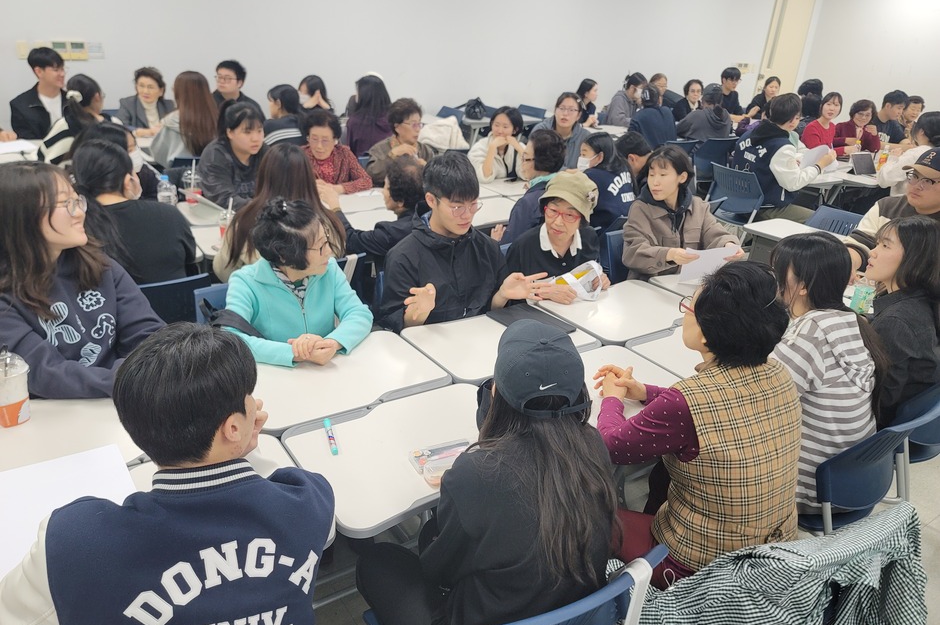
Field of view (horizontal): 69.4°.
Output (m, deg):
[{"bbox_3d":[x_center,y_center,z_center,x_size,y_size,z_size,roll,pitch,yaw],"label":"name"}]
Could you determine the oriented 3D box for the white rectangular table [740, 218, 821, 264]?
[{"bbox_3d":[1.865,-0.086,3.886,0.430,0.720,0.610,-11,28,-32],"label":"white rectangular table"}]

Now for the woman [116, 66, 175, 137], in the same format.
[{"bbox_3d":[-2.225,-1.113,4.845,0.500,1.190,0.700,-8,26,-26],"label":"woman"}]

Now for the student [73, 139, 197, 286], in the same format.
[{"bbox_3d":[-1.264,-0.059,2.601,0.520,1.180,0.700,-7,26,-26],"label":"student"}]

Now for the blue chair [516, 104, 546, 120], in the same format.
[{"bbox_3d":[0.435,-1.581,6.882,0.560,0.840,0.540,-11,28,-33],"label":"blue chair"}]

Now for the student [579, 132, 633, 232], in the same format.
[{"bbox_3d":[0.682,-0.368,3.653,0.480,1.200,0.700,-11,29,-30],"label":"student"}]

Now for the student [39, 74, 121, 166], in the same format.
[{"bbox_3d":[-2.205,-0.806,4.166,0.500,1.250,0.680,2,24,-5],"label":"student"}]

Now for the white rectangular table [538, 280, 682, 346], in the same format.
[{"bbox_3d":[0.577,0.305,2.781,0.620,0.720,0.420,-11,28,-32],"label":"white rectangular table"}]

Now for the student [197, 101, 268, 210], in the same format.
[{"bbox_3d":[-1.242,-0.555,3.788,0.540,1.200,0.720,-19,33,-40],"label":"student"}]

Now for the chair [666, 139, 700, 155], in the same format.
[{"bbox_3d":[1.586,-1.146,5.950,0.480,0.800,0.540,-11,29,-30],"label":"chair"}]

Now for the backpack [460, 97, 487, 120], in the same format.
[{"bbox_3d":[0.066,-1.962,6.456,0.250,0.240,0.180,-11,29,-30],"label":"backpack"}]

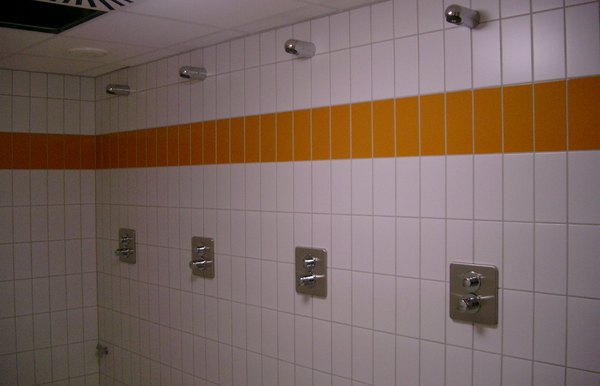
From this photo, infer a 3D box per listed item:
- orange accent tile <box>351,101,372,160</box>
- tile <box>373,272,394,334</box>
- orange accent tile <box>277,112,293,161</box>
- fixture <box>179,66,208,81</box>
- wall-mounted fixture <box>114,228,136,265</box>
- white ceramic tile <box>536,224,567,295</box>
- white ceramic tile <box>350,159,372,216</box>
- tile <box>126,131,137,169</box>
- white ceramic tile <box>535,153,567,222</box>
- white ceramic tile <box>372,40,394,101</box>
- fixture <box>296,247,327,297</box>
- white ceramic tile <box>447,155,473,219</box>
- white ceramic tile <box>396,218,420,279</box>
[{"bbox_3d":[0.278,-0.279,2.862,0.010,0.248,0.123,-1,1,-45],"label":"orange accent tile"},{"bbox_3d":[0.369,0.478,2.784,0.010,0.248,0.123,-1,1,-45],"label":"tile"},{"bbox_3d":[-0.071,-0.277,3.149,0.118,0.243,0.010,1,1,45],"label":"orange accent tile"},{"bbox_3d":[-0.589,-0.653,3.497,0.157,0.065,0.065,-1,1,-44],"label":"fixture"},{"bbox_3d":[-1.172,0.355,4.200,0.213,0.222,0.083,1,1,45],"label":"wall-mounted fixture"},{"bbox_3d":[0.870,0.226,2.222,0.118,0.243,0.010,1,1,45],"label":"white ceramic tile"},{"bbox_3d":[0.273,-0.024,2.789,0.010,0.244,0.120,-1,1,-44],"label":"white ceramic tile"},{"bbox_3d":[-1.119,-0.289,4.286,0.010,0.248,0.123,-1,1,-45],"label":"tile"},{"bbox_3d":[0.844,-0.019,2.153,0.010,0.240,0.118,-1,1,-44],"label":"white ceramic tile"},{"bbox_3d":[0.354,-0.513,2.696,0.010,0.244,0.120,-1,1,-44],"label":"white ceramic tile"},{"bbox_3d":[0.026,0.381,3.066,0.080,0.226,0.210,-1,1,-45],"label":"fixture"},{"bbox_3d":[0.606,-0.020,2.428,0.010,0.242,0.118,-1,1,-44],"label":"white ceramic tile"},{"bbox_3d":[0.440,0.223,2.608,0.010,0.242,0.118,-1,1,-44],"label":"white ceramic tile"}]

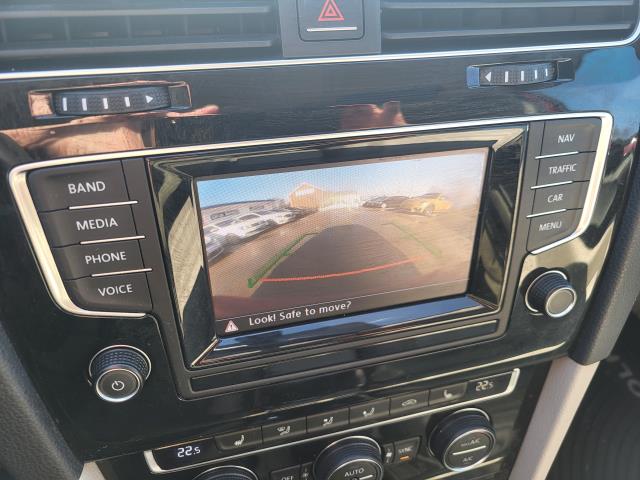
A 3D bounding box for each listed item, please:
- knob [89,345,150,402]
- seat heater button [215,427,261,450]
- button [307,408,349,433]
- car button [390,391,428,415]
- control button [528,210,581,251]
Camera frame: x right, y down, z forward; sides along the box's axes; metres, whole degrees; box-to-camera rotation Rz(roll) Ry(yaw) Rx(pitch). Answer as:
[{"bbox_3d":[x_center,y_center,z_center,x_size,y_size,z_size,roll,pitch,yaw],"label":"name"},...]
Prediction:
[{"bbox_3d":[-0.097,0.066,0.231,0.028,0.028,0.015,-8,28,-13],"label":"knob"},{"bbox_3d":[-0.048,0.117,0.283,0.027,0.013,0.005,-8,28,-13],"label":"seat heater button"},{"bbox_3d":[0.005,0.111,0.295,0.026,0.013,0.005,-8,28,-13],"label":"button"},{"bbox_3d":[0.058,0.104,0.307,0.026,0.013,0.005,-8,28,-13],"label":"car button"},{"bbox_3d":[0.130,-0.006,0.269,0.033,0.021,0.005,-8,28,-13],"label":"control button"}]

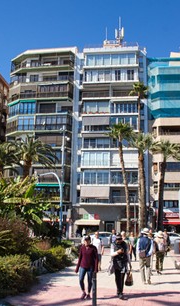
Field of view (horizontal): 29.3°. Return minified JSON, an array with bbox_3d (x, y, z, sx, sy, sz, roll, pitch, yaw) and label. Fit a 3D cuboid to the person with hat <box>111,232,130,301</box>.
[{"bbox_3d":[0.813,3.000,9.184,0.560,1.680,0.450,2,-12,-3],"label":"person with hat"}]

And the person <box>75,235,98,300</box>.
[{"bbox_3d":[-0.114,3.020,9.165,0.620,1.590,0.420,0,-12,3],"label":"person"}]

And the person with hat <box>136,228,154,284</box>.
[{"bbox_3d":[1.901,3.502,11.722,0.600,1.830,0.400,2,-12,-3],"label":"person with hat"}]

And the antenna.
[{"bbox_3d":[5.875,-23.623,66.400,1.400,6.000,1.200,1,-12,0],"label":"antenna"}]

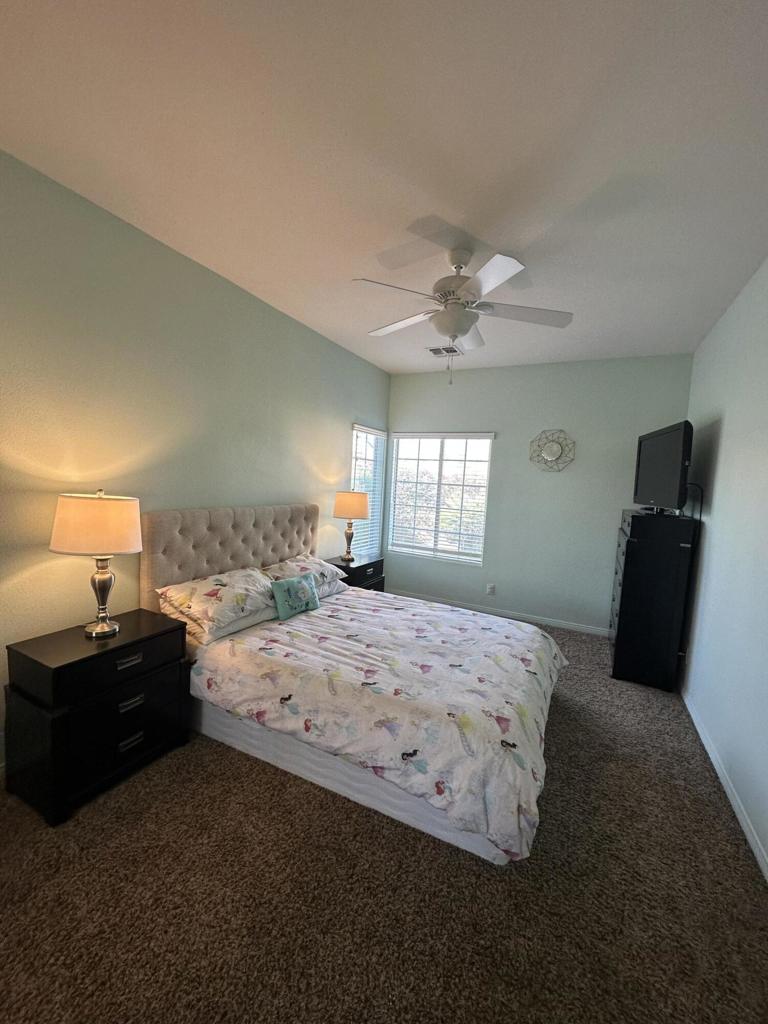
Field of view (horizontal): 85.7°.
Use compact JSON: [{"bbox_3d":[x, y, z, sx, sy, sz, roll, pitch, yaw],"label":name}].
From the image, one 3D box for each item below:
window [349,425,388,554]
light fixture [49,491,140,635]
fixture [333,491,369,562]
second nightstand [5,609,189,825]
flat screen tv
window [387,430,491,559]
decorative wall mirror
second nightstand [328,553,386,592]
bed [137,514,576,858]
[{"bbox_3d":[-0.186,-0.213,4.822,0.110,1.492,0.785,5,5,26],"label":"window"},{"bbox_3d":[-1.355,0.241,1.987,0.360,0.690,0.360,5,5,26],"label":"light fixture"},{"bbox_3d":[-0.332,0.128,4.094,0.356,0.687,0.356,3,5,0],"label":"fixture"},{"bbox_3d":[-1.361,0.914,2.015,0.415,0.655,0.630,5,5,26],"label":"second nightstand"},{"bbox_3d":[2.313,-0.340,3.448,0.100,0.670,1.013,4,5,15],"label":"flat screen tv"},{"bbox_3d":[0.631,-0.177,4.893,1.230,1.496,0.110,5,5,26],"label":"window"},{"bbox_3d":[1.742,-0.631,4.293,0.440,0.429,0.035,5,5,26],"label":"decorative wall mirror"},{"bbox_3d":[-0.322,0.801,4.109,0.415,0.655,0.630,5,5,26],"label":"second nightstand"},{"bbox_3d":[-0.058,0.646,2.684,2.215,1.220,1.650,5,5,26],"label":"bed"}]

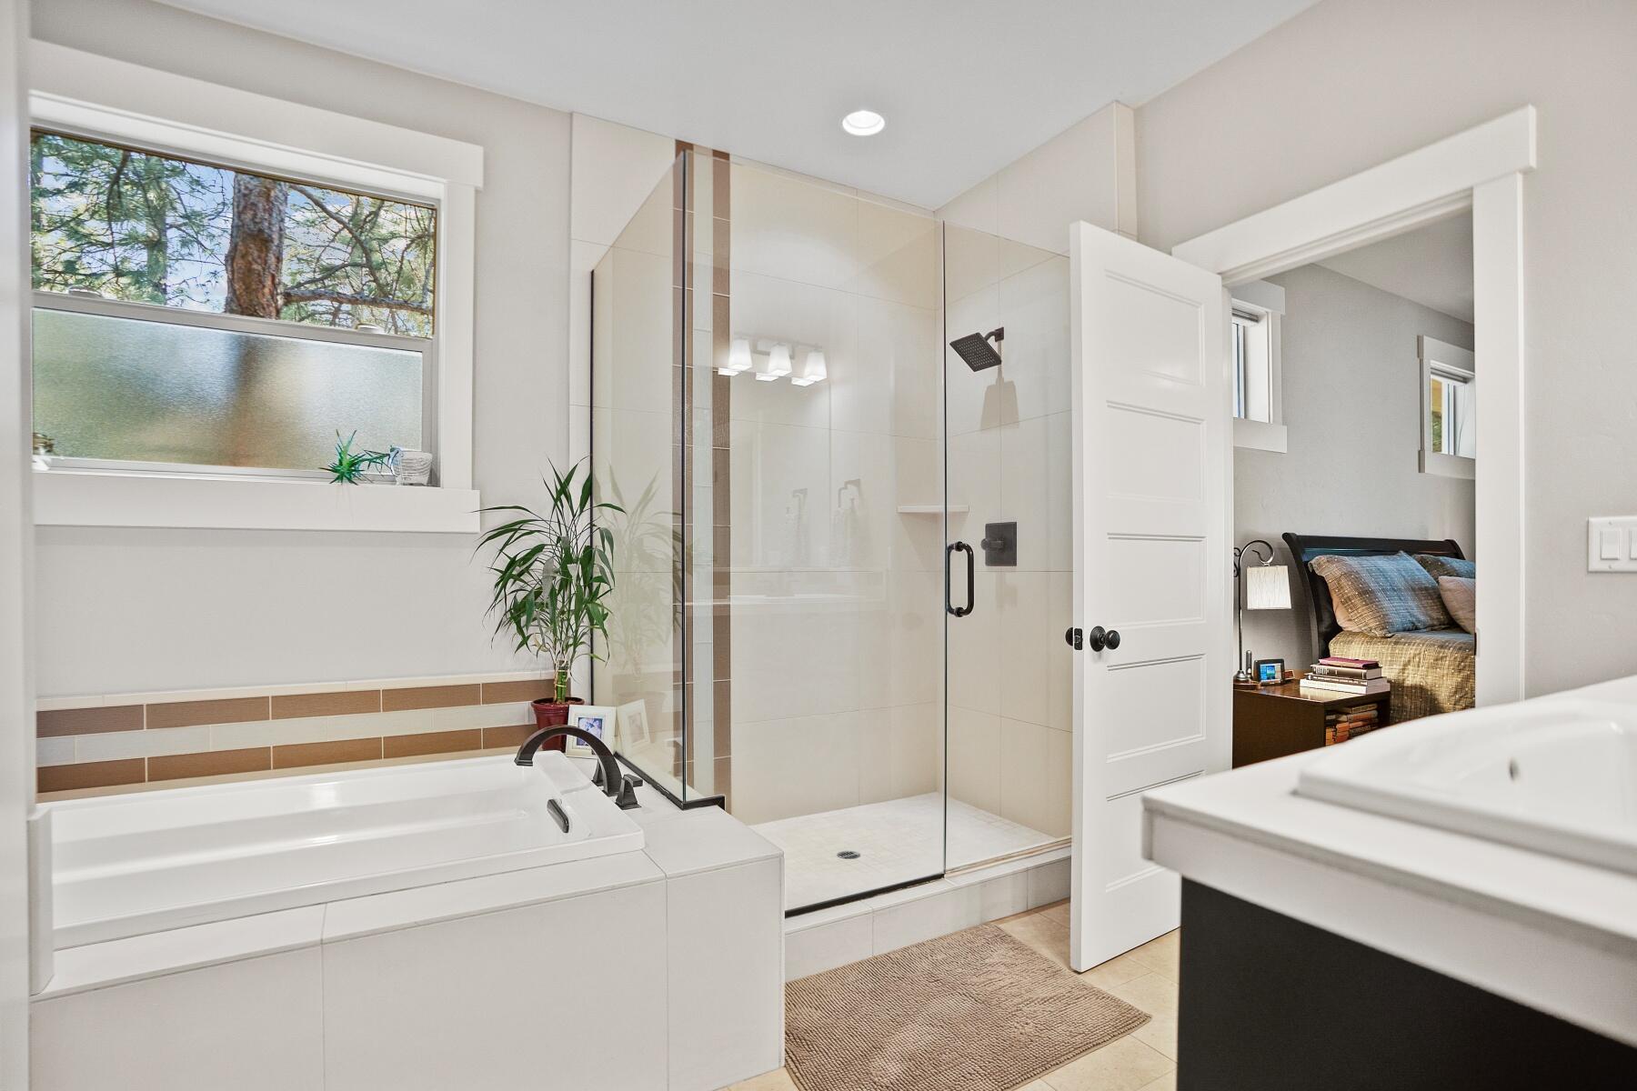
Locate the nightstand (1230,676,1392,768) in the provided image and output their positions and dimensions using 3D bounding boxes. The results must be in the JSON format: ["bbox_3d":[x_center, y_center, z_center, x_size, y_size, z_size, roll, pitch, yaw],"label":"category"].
[{"bbox_3d":[1.897,0.863,2.895,0.460,0.600,0.430,0,0,-28],"label":"nightstand"}]

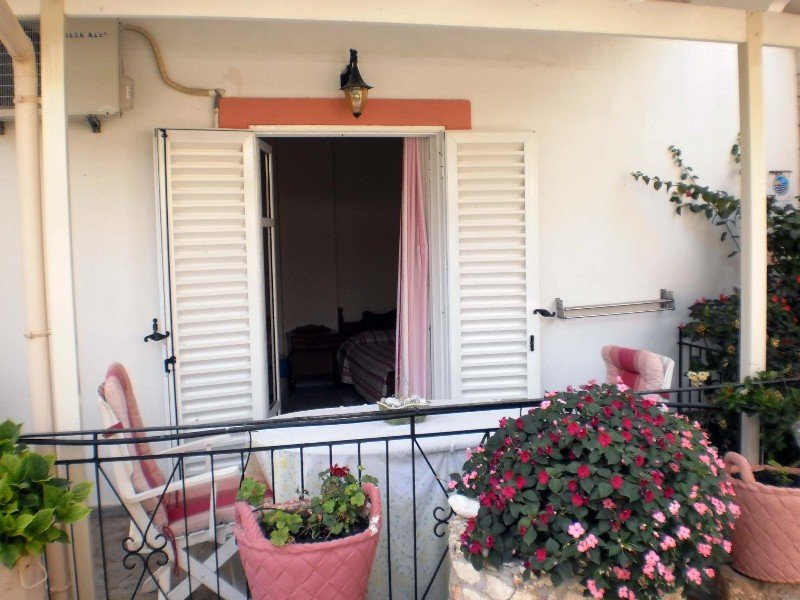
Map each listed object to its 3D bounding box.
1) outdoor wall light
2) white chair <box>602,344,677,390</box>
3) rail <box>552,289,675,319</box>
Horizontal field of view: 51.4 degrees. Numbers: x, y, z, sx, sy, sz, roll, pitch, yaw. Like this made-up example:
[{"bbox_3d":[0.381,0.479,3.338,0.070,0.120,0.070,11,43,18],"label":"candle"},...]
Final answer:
[{"bbox_3d":[-0.243,-1.205,4.640,0.185,0.385,0.250,-2,4,-12],"label":"outdoor wall light"},{"bbox_3d":[0.835,0.719,3.627,0.620,1.018,0.580,-2,4,-18],"label":"white chair"},{"bbox_3d":[1.312,0.028,5.102,0.712,0.120,0.125,-5,4,-11],"label":"rail"}]

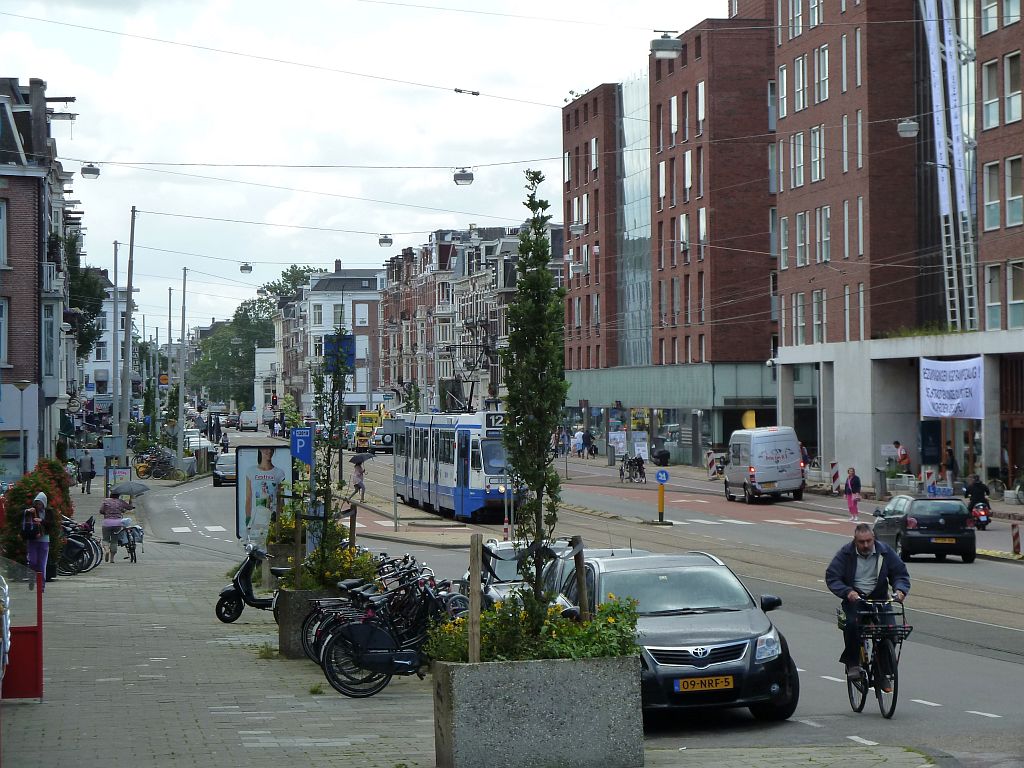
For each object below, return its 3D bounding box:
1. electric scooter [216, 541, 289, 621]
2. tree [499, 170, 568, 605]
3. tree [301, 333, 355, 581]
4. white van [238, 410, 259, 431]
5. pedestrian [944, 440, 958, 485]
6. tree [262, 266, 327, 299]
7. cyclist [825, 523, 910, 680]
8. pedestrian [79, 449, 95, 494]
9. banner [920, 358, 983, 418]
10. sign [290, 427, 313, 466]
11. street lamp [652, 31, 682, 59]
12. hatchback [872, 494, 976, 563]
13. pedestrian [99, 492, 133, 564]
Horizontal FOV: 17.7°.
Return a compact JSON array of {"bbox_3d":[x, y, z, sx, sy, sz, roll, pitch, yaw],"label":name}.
[{"bbox_3d":[-3.522,2.956,48.700,1.760,1.170,0.700,-1,0,-7],"label":"electric scooter"},{"bbox_3d":[0.155,0.160,23.700,0.520,3.420,0.520,0,0,-7],"label":"tree"},{"bbox_3d":[-2.141,0.855,38.200,0.650,3.000,0.650,0,0,0],"label":"tree"},{"bbox_3d":[-26.941,3.808,337.000,1.850,2.050,4.600,0,0,-5],"label":"white van"},{"bbox_3d":[15.380,2.890,115.000,0.500,1.750,0.520,-1,0,3],"label":"pedestrian"},{"bbox_3d":[-22.521,-3.300,340.000,10.000,18.000,10.000,0,0,-7],"label":"tree"},{"bbox_3d":[3.205,2.020,29.600,0.760,1.520,1.050,0,0,-8],"label":"cyclist"},{"bbox_3d":[-16.613,3.447,128.200,0.600,1.750,0.500,0,0,-6],"label":"pedestrian"},{"bbox_3d":[15.852,0.140,117.900,0.100,2.150,8.700,0,0,-7],"label":"banner"},{"bbox_3d":[-3.622,1.084,56.500,0.390,0.650,0.060,-1,0,-7],"label":"sign"},{"bbox_3d":[2.400,-5.261,51.000,0.500,0.440,0.450,-1,0,-7],"label":"street lamp"},{"bbox_3d":[8.970,3.100,71.700,1.650,1.460,3.900,0,0,-3],"label":"hatchback"},{"bbox_3d":[-8.841,3.192,73.400,0.700,1.650,0.500,-1,0,-7],"label":"pedestrian"}]

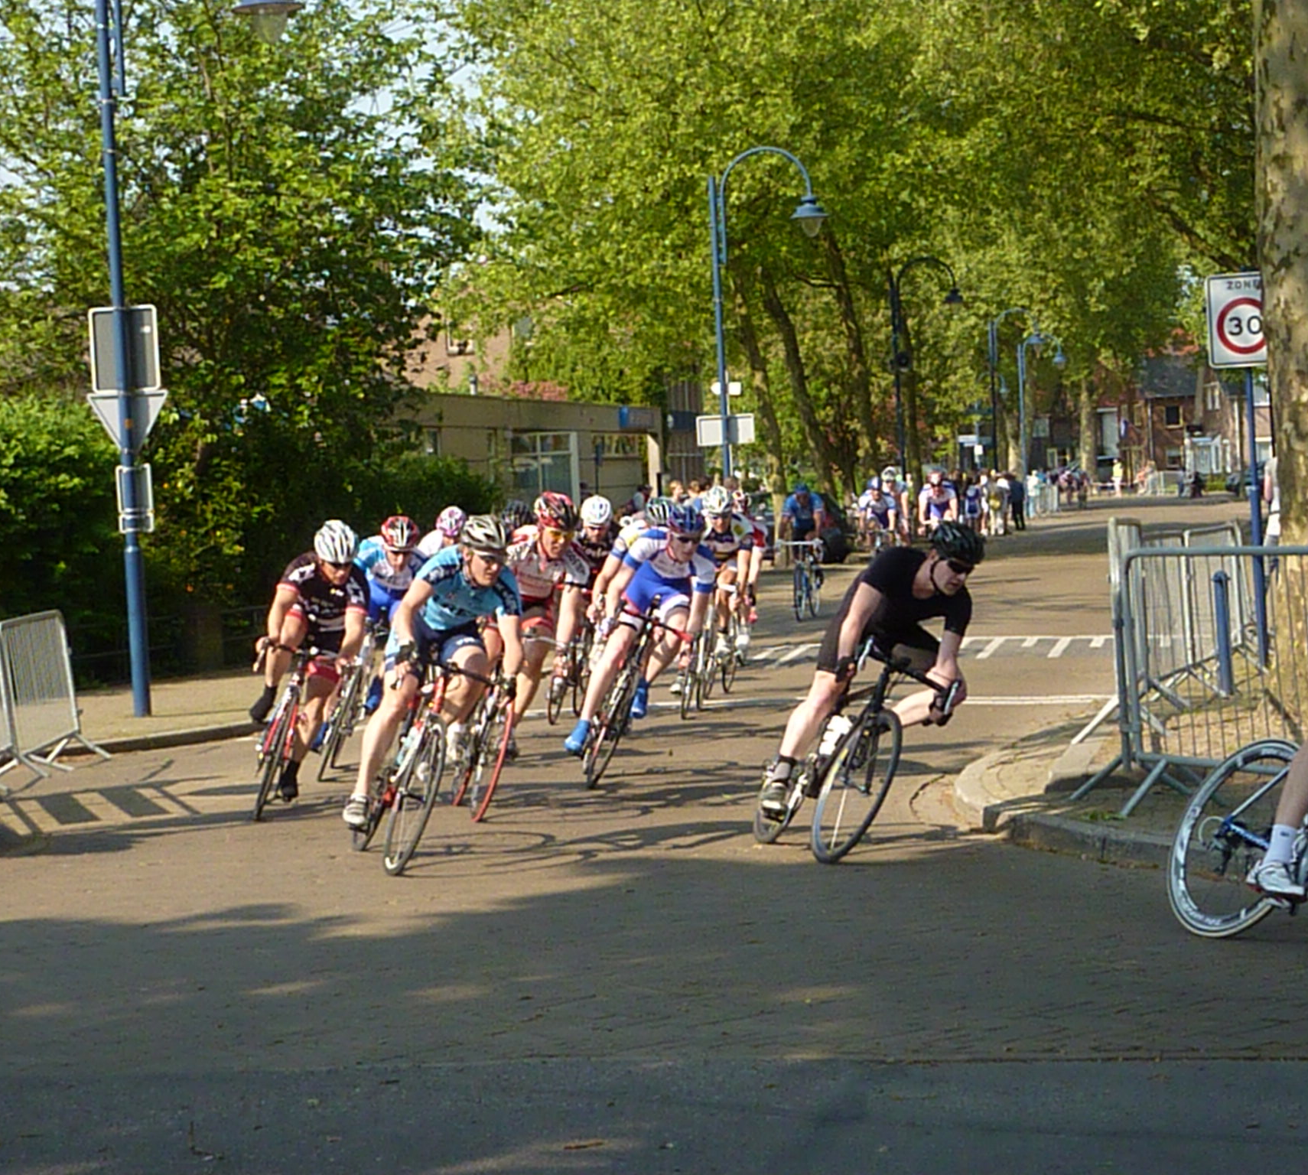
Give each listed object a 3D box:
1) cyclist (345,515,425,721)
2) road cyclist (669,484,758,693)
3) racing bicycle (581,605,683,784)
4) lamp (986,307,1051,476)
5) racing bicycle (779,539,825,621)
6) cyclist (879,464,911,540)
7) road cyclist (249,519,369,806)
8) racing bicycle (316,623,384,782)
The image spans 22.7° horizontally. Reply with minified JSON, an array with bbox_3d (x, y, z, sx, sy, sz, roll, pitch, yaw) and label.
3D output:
[{"bbox_3d":[-1.665,0.281,19.400,0.540,1.490,1.000,17,1,-3],"label":"cyclist"},{"bbox_3d":[0.423,0.048,23.200,0.540,1.500,1.000,13,3,5],"label":"road cyclist"},{"bbox_3d":[-0.231,0.612,18.255,0.440,0.980,1.650,19,-1,-6],"label":"racing bicycle"},{"bbox_3d":[9.916,-4.495,88.000,1.570,6.150,0.520,-2,2,11],"label":"lamp"},{"bbox_3d":[1.812,-0.105,38.768,0.480,0.980,1.650,0,2,12],"label":"racing bicycle"},{"bbox_3d":[3.469,-1.015,47.000,0.540,1.480,1.000,0,2,9],"label":"cyclist"},{"bbox_3d":[-1.840,0.376,17.100,0.560,1.480,1.000,15,-1,-8],"label":"road cyclist"},{"bbox_3d":[-1.814,0.646,19.505,0.440,0.980,1.650,18,1,-2],"label":"racing bicycle"}]

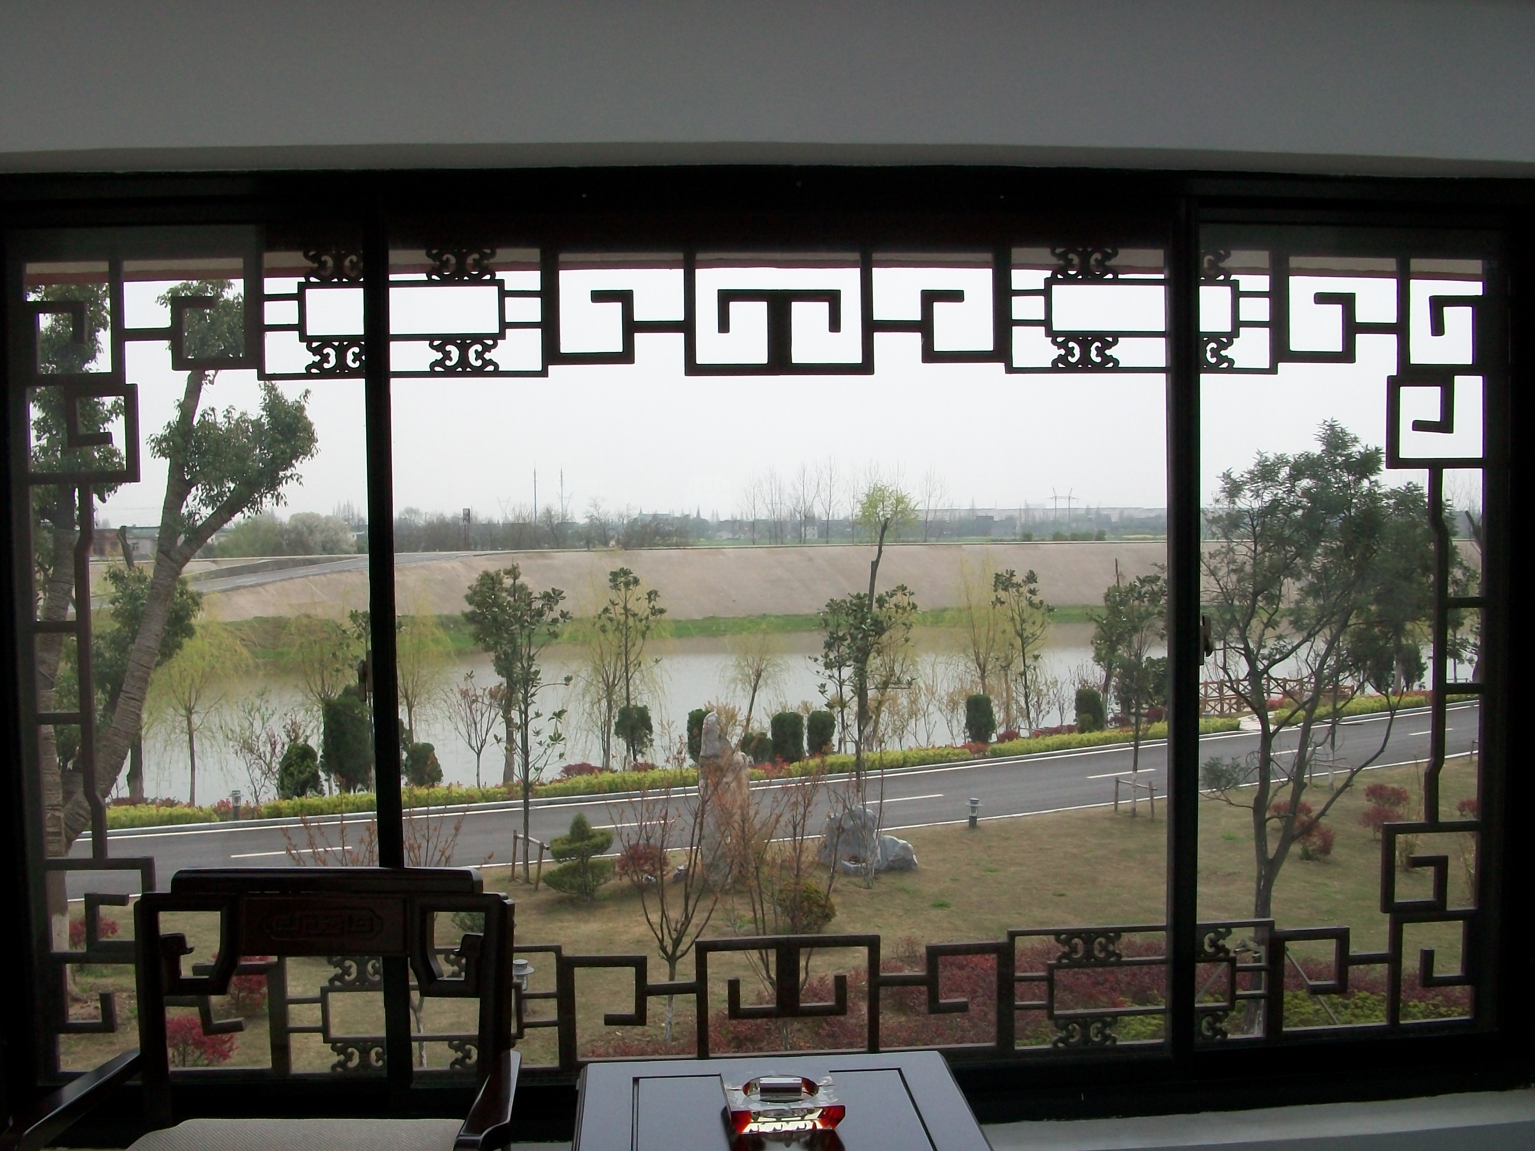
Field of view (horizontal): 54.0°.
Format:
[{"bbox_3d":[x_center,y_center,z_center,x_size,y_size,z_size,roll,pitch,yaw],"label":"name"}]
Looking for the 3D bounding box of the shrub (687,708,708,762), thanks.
[{"bbox_3d":[-1.931,4.731,43.866,0.873,1.747,0.873,-1,2,0],"label":"shrub"}]

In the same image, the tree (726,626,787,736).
[{"bbox_3d":[-0.371,3.531,45.933,1.976,3.955,1.877,-1,2,0],"label":"tree"}]

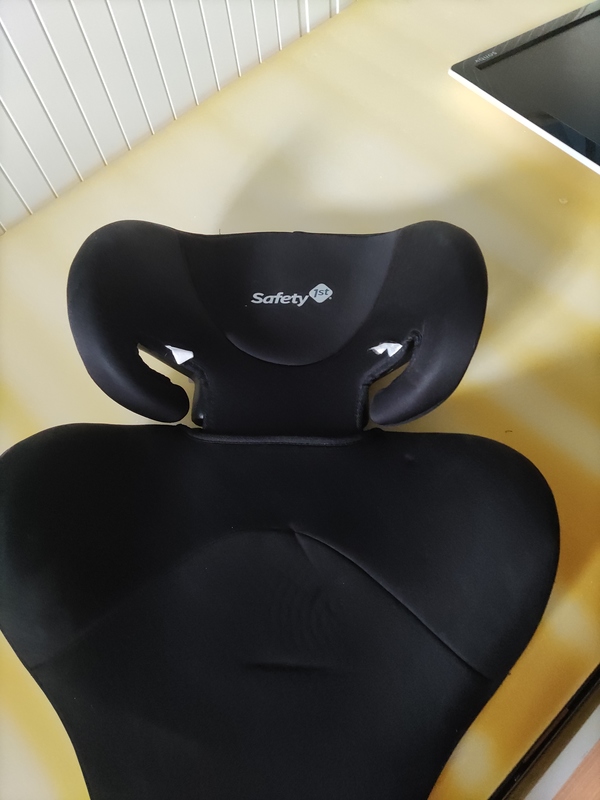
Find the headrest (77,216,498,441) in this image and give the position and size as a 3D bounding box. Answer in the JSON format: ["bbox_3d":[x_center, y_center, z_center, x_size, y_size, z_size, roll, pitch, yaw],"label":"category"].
[{"bbox_3d":[-0.019,-0.059,0.527,0.320,0.140,0.220,1,70,7],"label":"headrest"}]

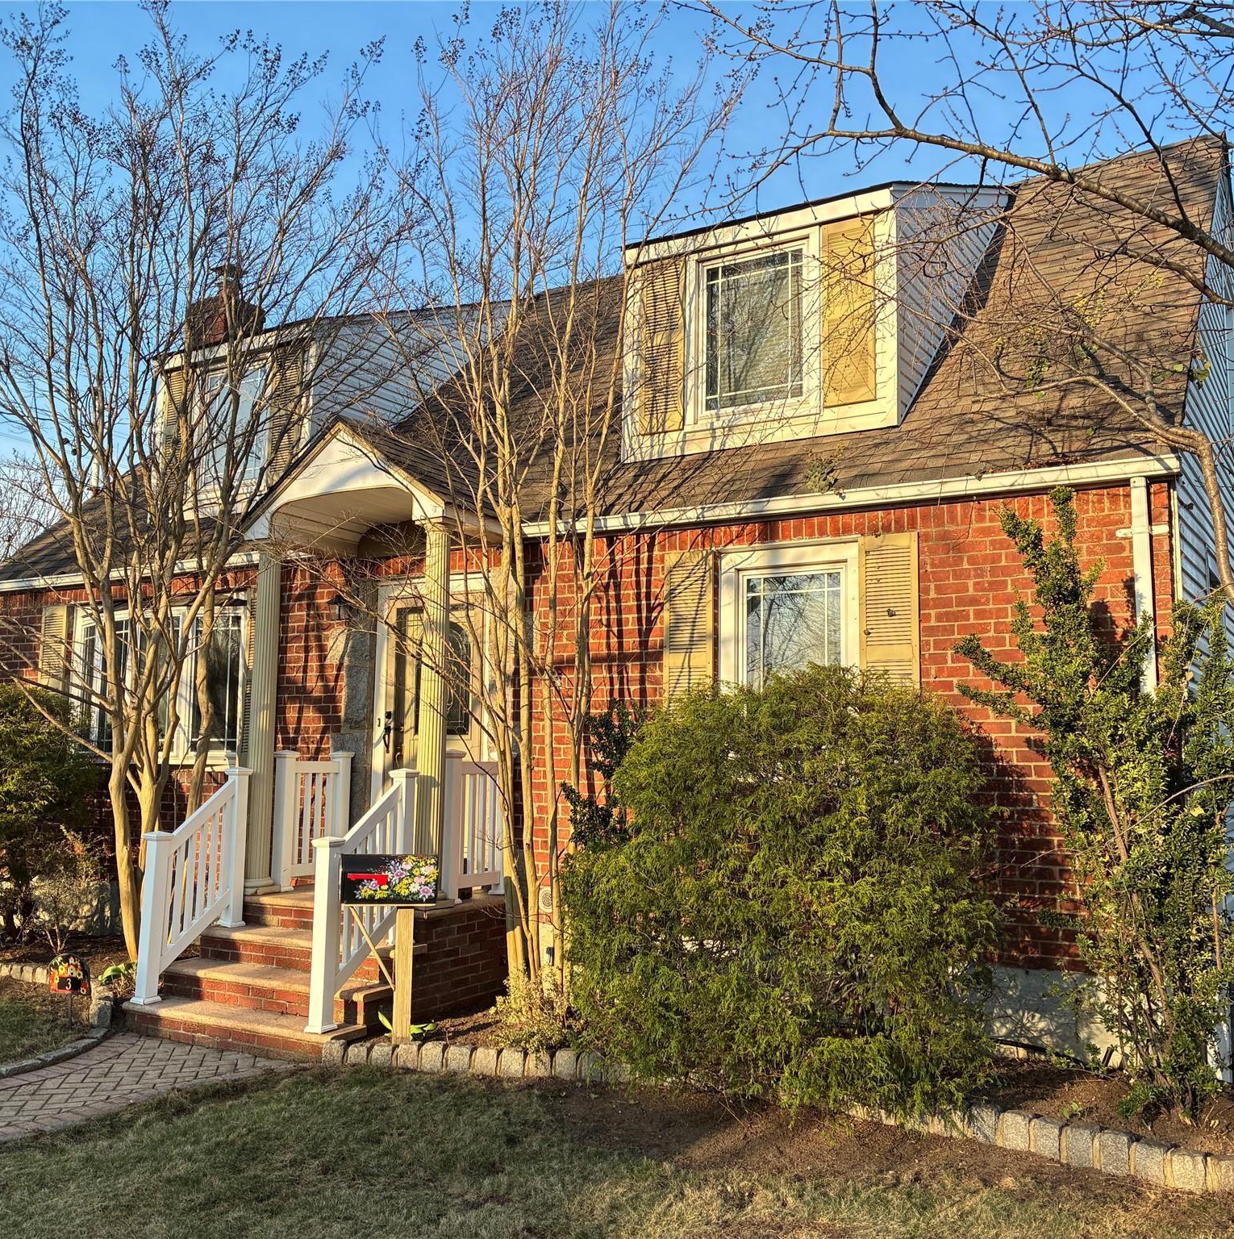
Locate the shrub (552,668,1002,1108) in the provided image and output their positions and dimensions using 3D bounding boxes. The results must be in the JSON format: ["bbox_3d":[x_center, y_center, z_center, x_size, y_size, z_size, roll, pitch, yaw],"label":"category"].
[{"bbox_3d":[0.793,1.255,6.283,2.230,2.000,1.800,-3,-8,32],"label":"shrub"}]

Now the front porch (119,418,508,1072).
[{"bbox_3d":[-1.831,0.582,8.087,2.000,3.890,1.970,-3,-8,32],"label":"front porch"}]

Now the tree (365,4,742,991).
[{"bbox_3d":[-0.480,-0.928,7.685,2.300,6.580,2.150,1,-7,0],"label":"tree"}]

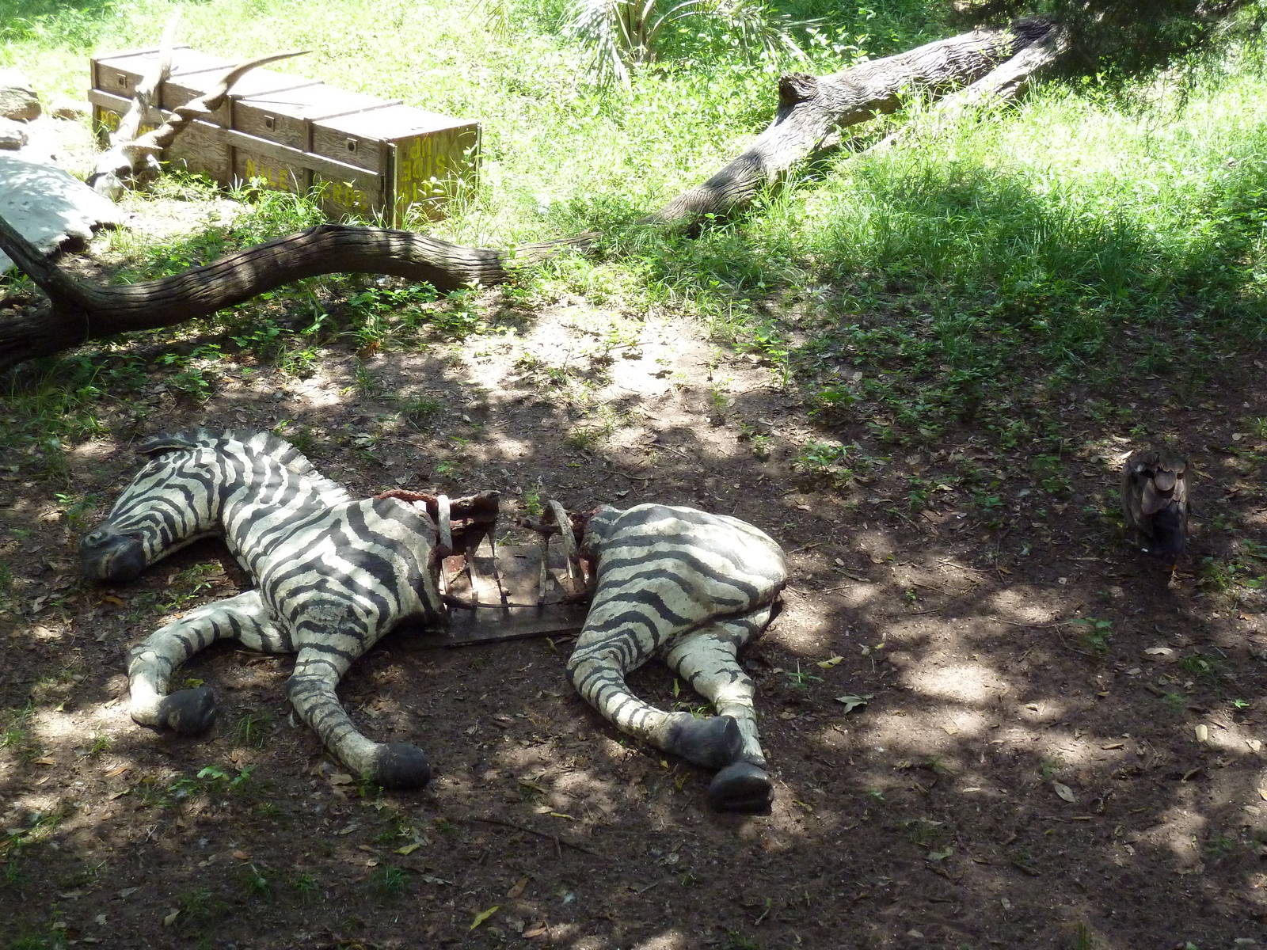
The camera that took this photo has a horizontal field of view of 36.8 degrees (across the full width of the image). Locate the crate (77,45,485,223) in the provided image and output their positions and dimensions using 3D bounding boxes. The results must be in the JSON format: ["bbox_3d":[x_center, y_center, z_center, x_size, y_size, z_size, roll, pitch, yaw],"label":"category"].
[{"bbox_3d":[-1.832,-1.776,9.844,2.335,0.440,0.631,21,29,36],"label":"crate"}]

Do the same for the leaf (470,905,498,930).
[{"bbox_3d":[-0.324,0.956,4.136,0.026,0.016,0.097,17,28,31],"label":"leaf"}]

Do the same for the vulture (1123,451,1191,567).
[{"bbox_3d":[1.613,0.078,5.810,0.230,0.400,0.430,1,23,-2],"label":"vulture"}]

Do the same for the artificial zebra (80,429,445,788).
[{"bbox_3d":[-0.973,0.241,5.252,1.200,0.410,1.660,0,24,-4],"label":"artificial zebra"}]

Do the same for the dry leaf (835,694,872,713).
[{"bbox_3d":[0.582,0.597,5.021,0.090,0.025,0.058,2,23,0],"label":"dry leaf"}]

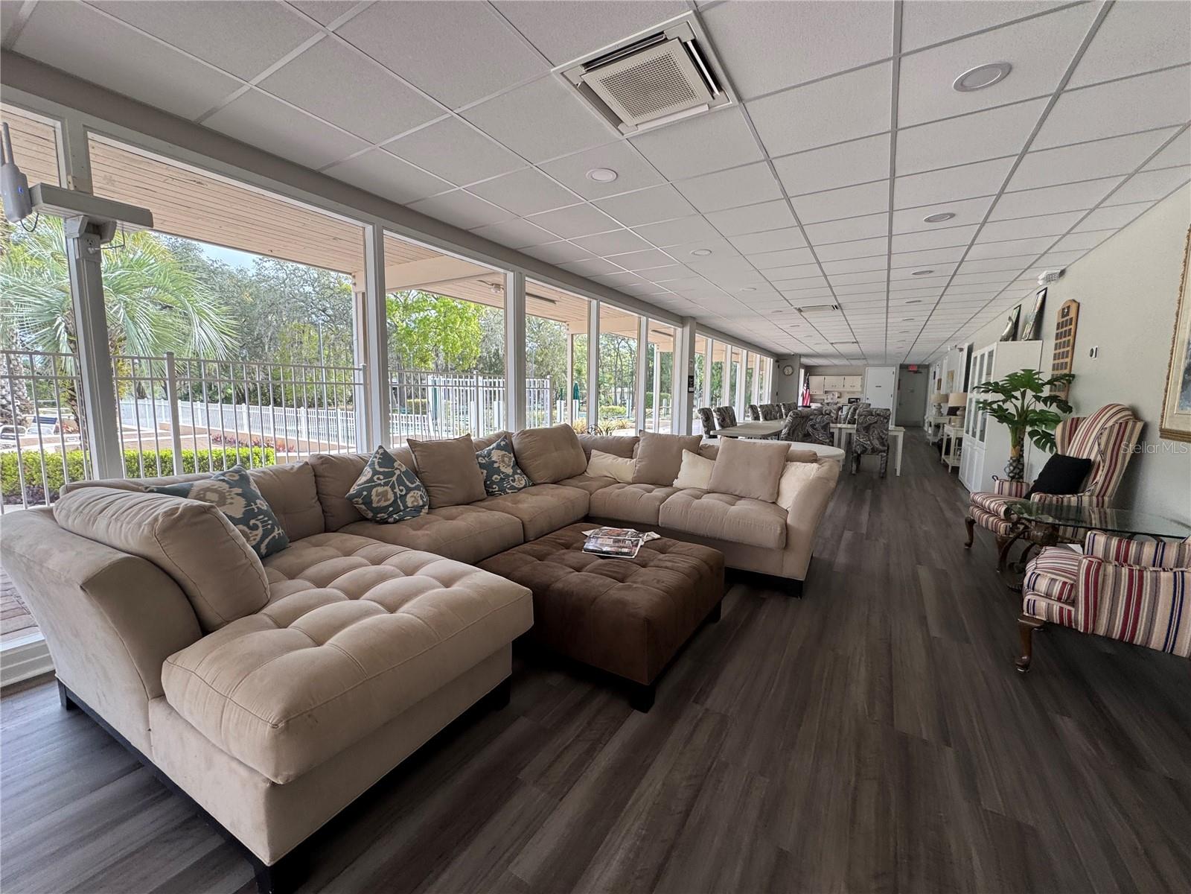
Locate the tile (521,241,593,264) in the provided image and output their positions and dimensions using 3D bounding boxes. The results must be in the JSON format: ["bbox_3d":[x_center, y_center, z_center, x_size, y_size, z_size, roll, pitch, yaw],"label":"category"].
[{"bbox_3d":[-0.363,-1.867,4.608,0.570,0.025,0.600,5,7,30],"label":"tile"}]

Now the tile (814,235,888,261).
[{"bbox_3d":[2.346,-1.810,4.420,0.601,0.025,0.600,5,7,30],"label":"tile"}]

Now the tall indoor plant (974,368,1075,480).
[{"bbox_3d":[3.975,0.049,4.548,0.710,1.540,0.700,4,7,31],"label":"tall indoor plant"}]

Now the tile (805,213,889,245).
[{"bbox_3d":[2.056,-1.767,3.925,0.595,0.020,0.595,4,7,31],"label":"tile"}]

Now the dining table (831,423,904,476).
[{"bbox_3d":[4.806,0.036,8.464,1.040,0.757,1.140,4,7,31],"label":"dining table"}]

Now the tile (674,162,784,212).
[{"bbox_3d":[0.887,-1.690,3.166,0.601,0.025,0.600,5,7,30],"label":"tile"}]

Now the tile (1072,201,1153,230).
[{"bbox_3d":[3.821,-1.715,3.593,0.310,0.020,0.595,4,7,31],"label":"tile"}]

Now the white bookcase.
[{"bbox_3d":[5.378,-0.358,6.498,0.415,1.916,1.800,5,7,30],"label":"white bookcase"}]

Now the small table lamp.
[{"bbox_3d":[6.516,-0.666,8.558,0.420,0.595,0.420,5,7,30],"label":"small table lamp"}]

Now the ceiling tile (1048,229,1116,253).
[{"bbox_3d":[4.109,-1.750,4.086,0.314,0.025,0.600,5,7,30],"label":"ceiling tile"}]

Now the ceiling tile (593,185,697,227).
[{"bbox_3d":[0.362,-1.731,3.476,0.601,0.025,0.600,5,7,30],"label":"ceiling tile"}]

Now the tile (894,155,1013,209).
[{"bbox_3d":[2.248,-1.661,3.069,0.601,0.025,0.600,5,7,30],"label":"tile"}]

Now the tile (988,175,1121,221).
[{"bbox_3d":[3.103,-1.690,3.303,0.595,0.020,0.595,4,7,31],"label":"tile"}]

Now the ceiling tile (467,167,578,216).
[{"bbox_3d":[-0.469,-1.719,3.273,0.595,0.020,0.595,4,7,31],"label":"ceiling tile"}]

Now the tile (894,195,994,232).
[{"bbox_3d":[2.560,-1.713,3.584,0.603,0.024,0.606,4,7,31],"label":"tile"}]

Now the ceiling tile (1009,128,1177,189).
[{"bbox_3d":[2.784,-1.636,2.774,0.595,0.020,0.595,4,7,31],"label":"ceiling tile"}]

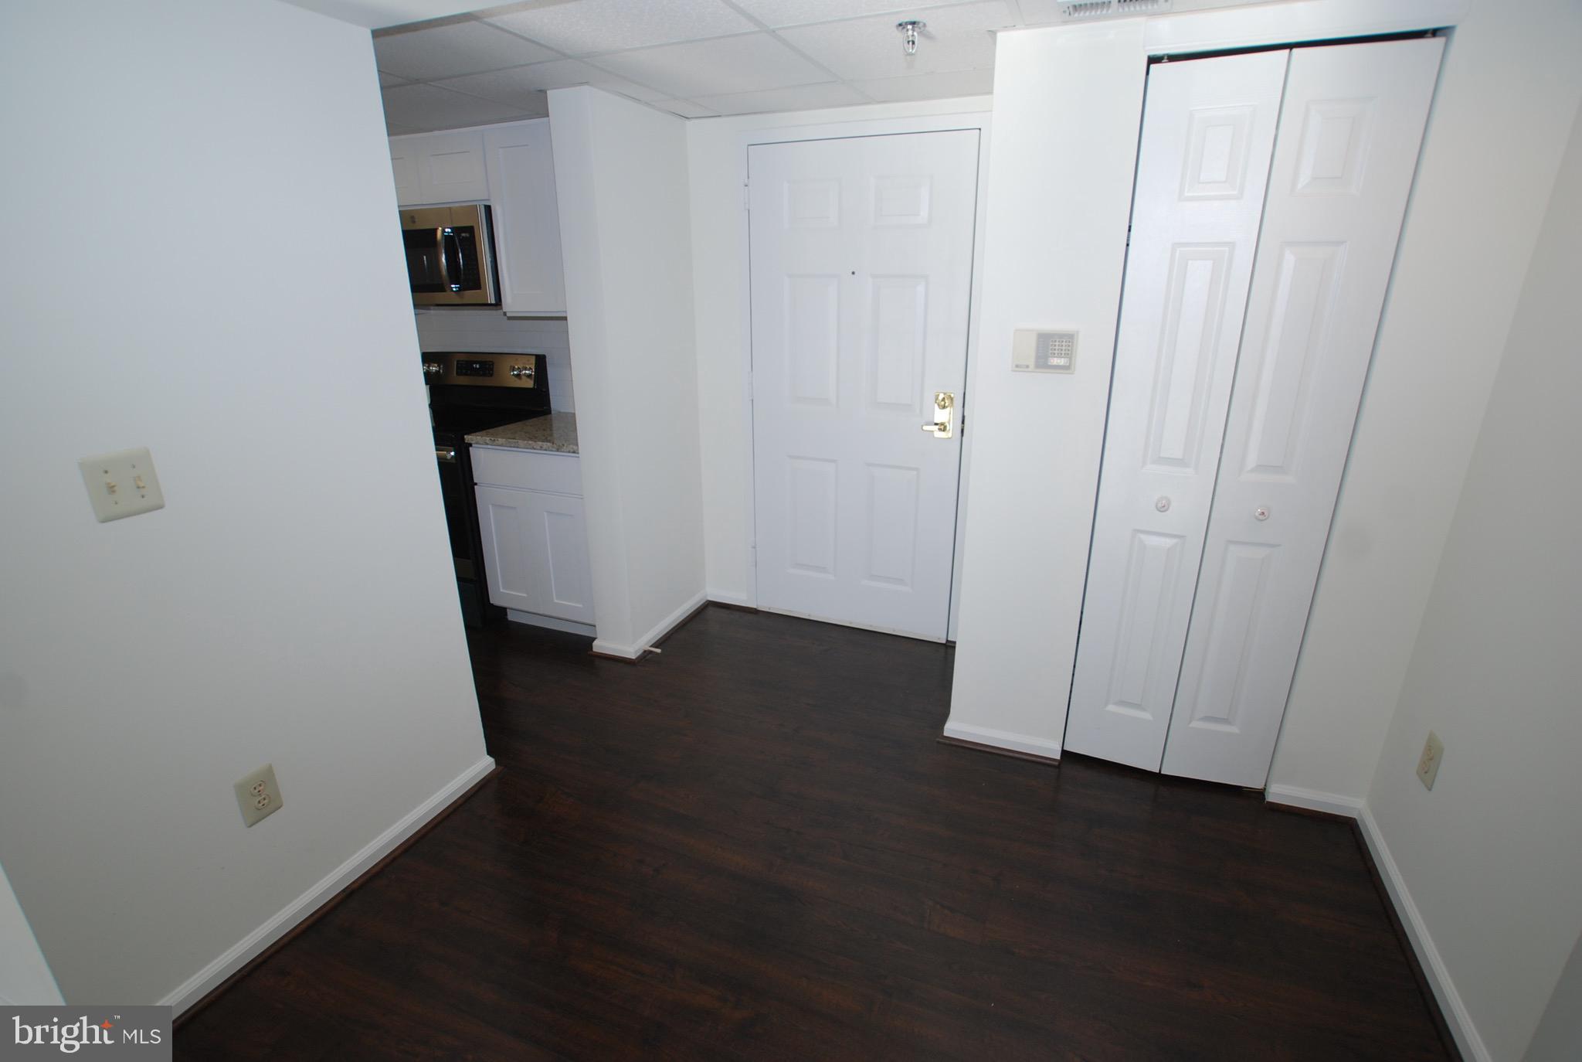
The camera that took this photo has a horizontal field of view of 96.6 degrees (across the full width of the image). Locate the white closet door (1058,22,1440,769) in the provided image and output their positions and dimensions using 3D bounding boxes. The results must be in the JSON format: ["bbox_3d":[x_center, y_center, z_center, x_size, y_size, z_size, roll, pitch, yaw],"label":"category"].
[{"bbox_3d":[1.179,-0.172,1.973,0.579,1.993,0.058,7,21,20],"label":"white closet door"}]

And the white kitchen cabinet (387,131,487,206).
[{"bbox_3d":[-1.570,-1.643,3.264,0.755,0.285,0.320,8,20,22],"label":"white kitchen cabinet"}]

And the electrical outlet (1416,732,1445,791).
[{"bbox_3d":[1.600,0.574,1.764,0.008,0.126,0.081,8,20,22],"label":"electrical outlet"}]

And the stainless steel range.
[{"bbox_3d":[-1.662,-0.237,3.523,0.760,1.205,0.700,8,20,22],"label":"stainless steel range"}]

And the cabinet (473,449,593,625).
[{"bbox_3d":[-1.004,-0.025,3.365,0.610,0.860,0.620,8,20,22],"label":"cabinet"}]

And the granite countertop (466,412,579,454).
[{"bbox_3d":[-1.014,-0.459,3.190,0.596,0.034,0.606,7,21,20],"label":"granite countertop"}]

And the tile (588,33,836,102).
[{"bbox_3d":[-0.235,-1.422,2.171,0.609,0.020,0.582,7,21,20],"label":"tile"}]

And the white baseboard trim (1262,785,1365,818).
[{"bbox_3d":[1.573,0.803,2.112,0.230,0.074,0.015,8,20,22],"label":"white baseboard trim"}]

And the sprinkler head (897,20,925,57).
[{"bbox_3d":[0.306,-1.254,1.800,0.064,0.065,0.064,7,21,20],"label":"sprinkler head"}]

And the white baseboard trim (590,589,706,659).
[{"bbox_3d":[-0.632,0.414,3.322,0.225,0.077,0.655,8,20,22],"label":"white baseboard trim"}]

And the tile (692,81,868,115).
[{"bbox_3d":[-0.051,-1.607,2.618,0.620,0.015,0.285,8,20,22],"label":"tile"}]

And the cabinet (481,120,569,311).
[{"bbox_3d":[-0.943,-1.342,3.080,0.610,0.740,0.320,8,20,22],"label":"cabinet"}]

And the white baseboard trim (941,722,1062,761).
[{"bbox_3d":[0.732,0.726,2.453,0.392,0.075,0.015,7,21,20],"label":"white baseboard trim"}]

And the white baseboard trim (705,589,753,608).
[{"bbox_3d":[-0.311,0.338,3.518,0.232,0.069,0.015,7,21,20],"label":"white baseboard trim"}]

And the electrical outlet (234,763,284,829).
[{"bbox_3d":[-1.236,0.618,1.643,0.008,0.123,0.081,7,21,20],"label":"electrical outlet"}]

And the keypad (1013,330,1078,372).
[{"bbox_3d":[0.728,-0.513,2.025,0.175,0.123,0.032,7,21,20],"label":"keypad"}]

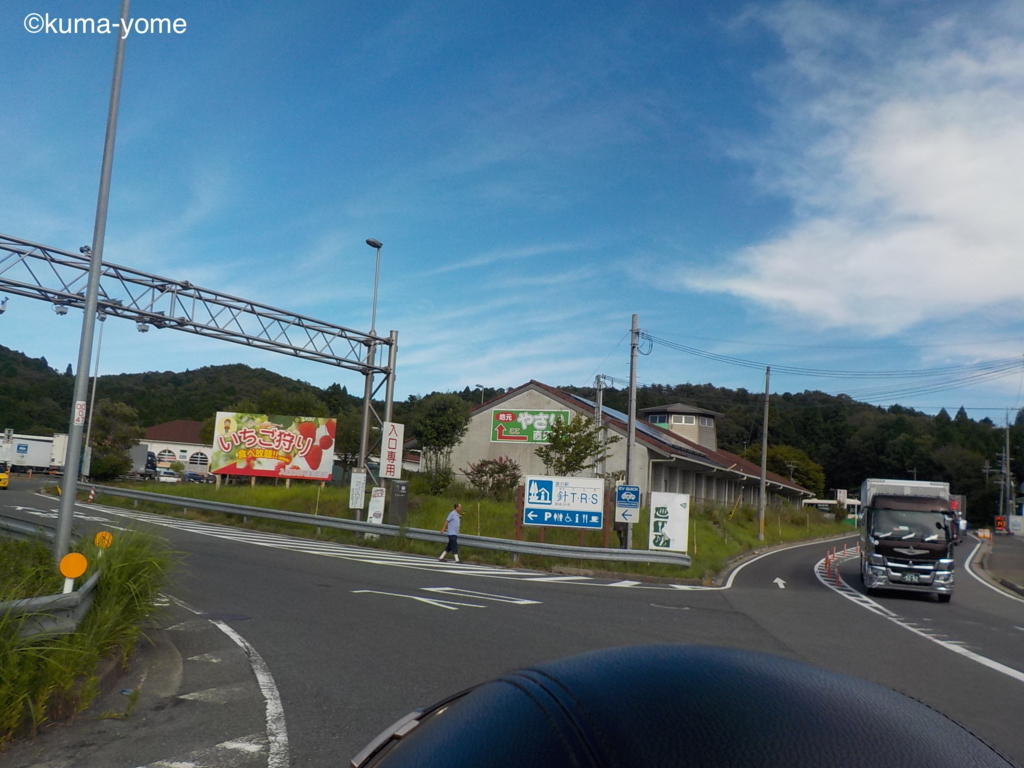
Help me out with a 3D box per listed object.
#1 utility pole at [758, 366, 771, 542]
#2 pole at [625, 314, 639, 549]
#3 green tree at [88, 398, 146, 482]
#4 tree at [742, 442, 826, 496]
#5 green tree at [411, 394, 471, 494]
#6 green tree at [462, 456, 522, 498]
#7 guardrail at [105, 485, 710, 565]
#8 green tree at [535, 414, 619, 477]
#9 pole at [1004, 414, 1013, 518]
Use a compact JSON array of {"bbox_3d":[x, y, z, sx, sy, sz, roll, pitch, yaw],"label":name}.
[{"bbox_3d":[11.799,3.236,41.471,0.270,8.147,0.270,3,-7,0],"label":"utility pole"},{"bbox_3d":[3.616,1.581,26.732,0.280,7.479,0.280,3,-7,0],"label":"pole"},{"bbox_3d":[-24.060,3.504,54.290,3.423,5.020,3.423,6,-7,-23],"label":"green tree"},{"bbox_3d":[36.350,12.467,118.538,10.833,9.313,10.833,1,-7,17],"label":"tree"},{"bbox_3d":[-2.926,2.567,37.248,2.426,4.282,2.305,4,-7,-4],"label":"green tree"},{"bbox_3d":[-0.726,3.628,34.097,2.230,1.684,2.007,3,-7,-1],"label":"green tree"},{"bbox_3d":[-7.816,4.856,31.287,29.988,0.770,0.950,0,-7,36],"label":"guardrail"},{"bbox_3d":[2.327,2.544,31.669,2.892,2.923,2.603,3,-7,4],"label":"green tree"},{"bbox_3d":[48.434,8.451,86.670,0.380,11.585,0.380,3,-7,0],"label":"pole"}]

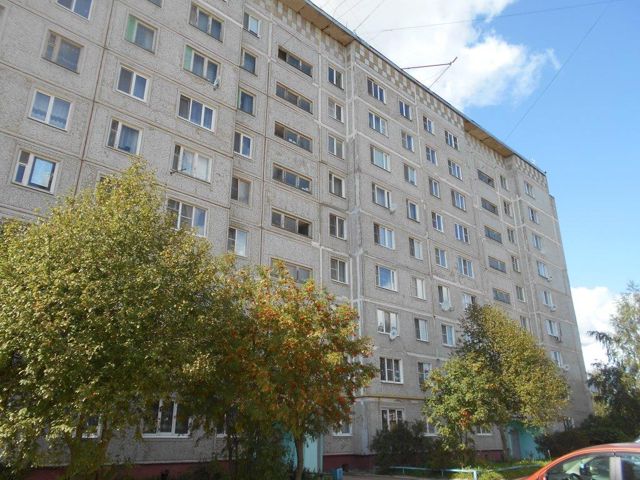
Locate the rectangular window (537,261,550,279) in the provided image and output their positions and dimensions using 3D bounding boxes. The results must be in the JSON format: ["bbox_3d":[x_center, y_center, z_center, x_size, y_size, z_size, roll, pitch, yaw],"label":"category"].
[{"bbox_3d":[21.482,2.840,46.420,1.970,1.387,0.150,18,-28,-39],"label":"rectangular window"}]

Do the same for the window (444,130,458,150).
[{"bbox_3d":[11.167,-8.365,40.757,1.900,1.387,0.150,18,-28,-39],"label":"window"}]

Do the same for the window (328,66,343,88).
[{"bbox_3d":[1.075,-11.194,33.215,1.410,1.400,0.150,18,-28,-38],"label":"window"}]

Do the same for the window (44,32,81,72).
[{"bbox_3d":[-10.322,-7.547,19.396,1.345,1.357,0.200,18,-27,-39],"label":"window"}]

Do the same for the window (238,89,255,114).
[{"bbox_3d":[-4.123,-7.774,26.969,1.240,1.380,0.200,18,-28,-38],"label":"window"}]

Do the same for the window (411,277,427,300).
[{"bbox_3d":[6.454,3.098,31.576,1.400,1.360,0.200,18,-28,-38],"label":"window"}]

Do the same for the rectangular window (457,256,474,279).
[{"bbox_3d":[11.158,2.082,36.718,1.900,1.387,0.150,18,-28,-39],"label":"rectangular window"}]

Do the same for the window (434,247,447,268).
[{"bbox_3d":[8.593,1.313,34.265,1.340,1.340,0.150,18,-28,-38],"label":"window"}]

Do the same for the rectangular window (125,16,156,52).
[{"bbox_3d":[-8.267,-9.490,22.203,1.450,1.480,0.150,18,-28,-38],"label":"rectangular window"}]

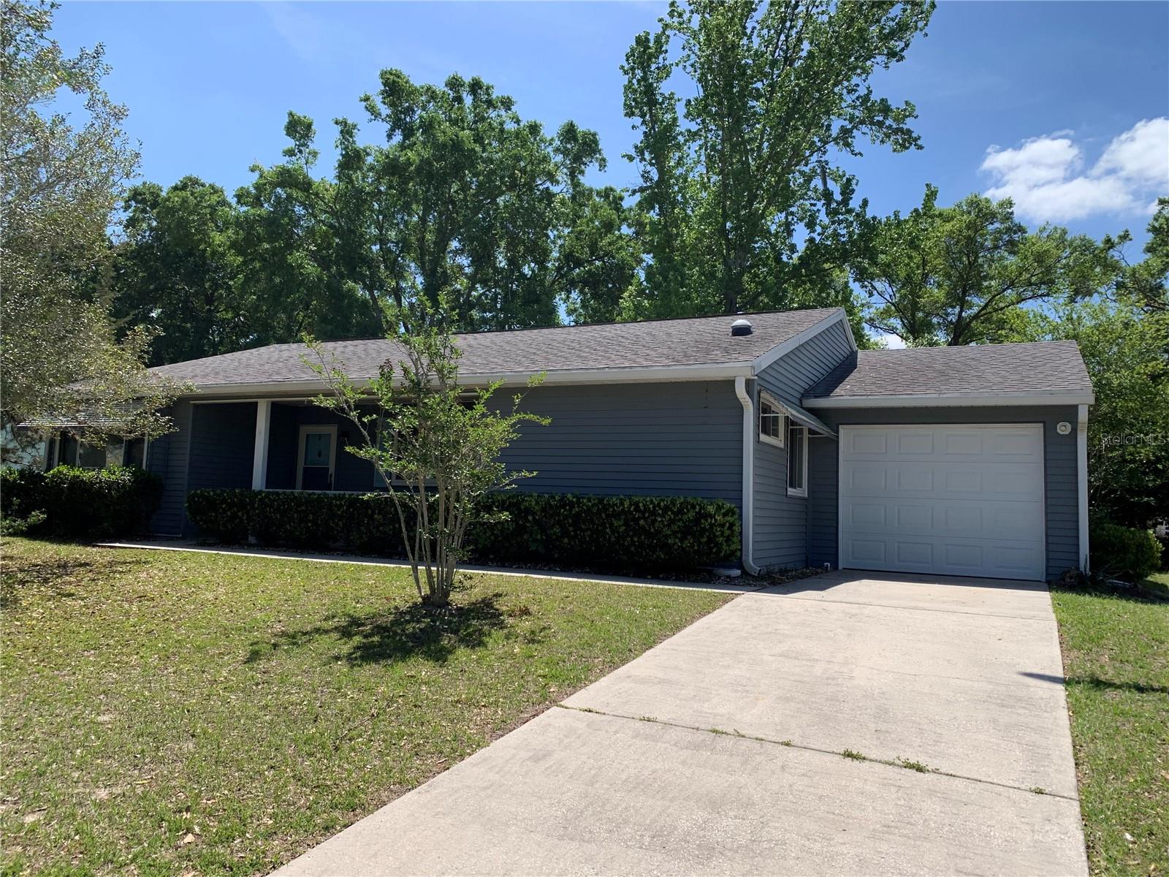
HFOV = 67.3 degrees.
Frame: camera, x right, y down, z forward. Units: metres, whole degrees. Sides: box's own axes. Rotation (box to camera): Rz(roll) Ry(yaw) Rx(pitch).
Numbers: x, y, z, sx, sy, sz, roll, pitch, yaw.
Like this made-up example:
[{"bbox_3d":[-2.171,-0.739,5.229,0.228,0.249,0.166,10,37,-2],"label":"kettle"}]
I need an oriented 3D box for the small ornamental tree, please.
[{"bbox_3d":[-1.513,0.117,8.925,2.350,3.070,2.200,3,-5,-10],"label":"small ornamental tree"}]

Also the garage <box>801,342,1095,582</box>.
[{"bbox_3d":[6.668,0.259,15.609,3.710,4.000,8.000,0,-5,27],"label":"garage"}]

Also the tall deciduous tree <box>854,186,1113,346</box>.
[{"bbox_3d":[13.853,-2.651,30.496,9.000,12.520,8.500,0,-5,24],"label":"tall deciduous tree"}]

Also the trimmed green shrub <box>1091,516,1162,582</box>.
[{"bbox_3d":[8.061,1.606,13.197,1.100,1.000,1.050,0,-5,31],"label":"trimmed green shrub"}]

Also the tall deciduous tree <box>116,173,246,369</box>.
[{"bbox_3d":[-15.612,-3.627,32.501,5.800,12.400,5.800,5,-5,-26],"label":"tall deciduous tree"}]

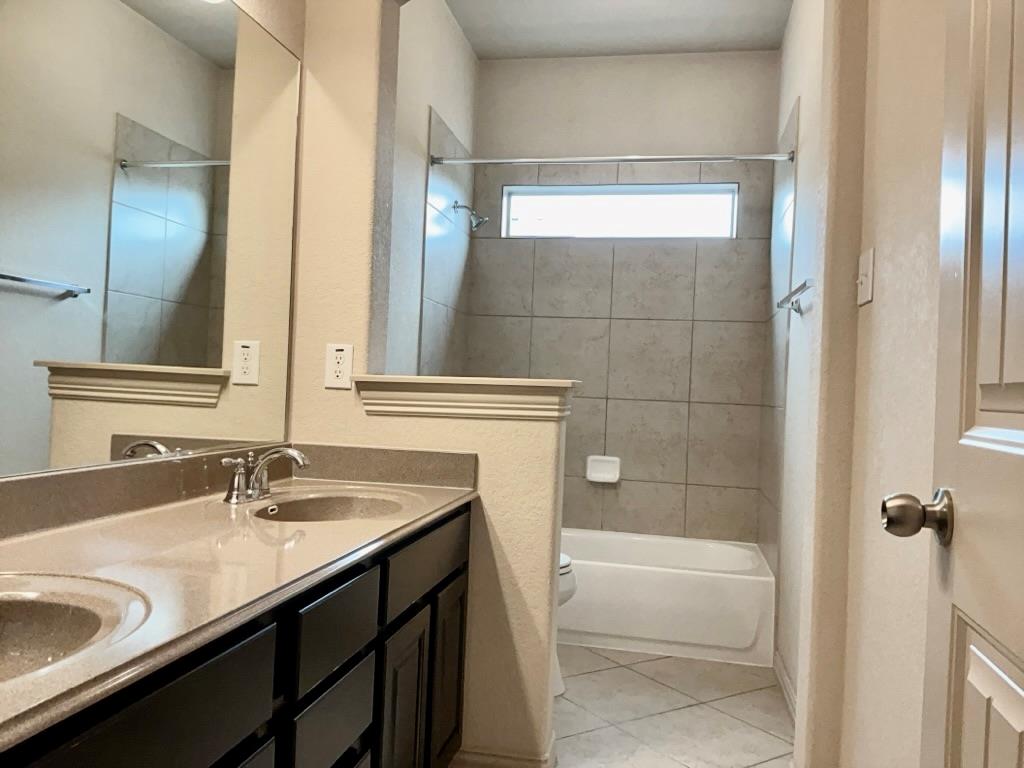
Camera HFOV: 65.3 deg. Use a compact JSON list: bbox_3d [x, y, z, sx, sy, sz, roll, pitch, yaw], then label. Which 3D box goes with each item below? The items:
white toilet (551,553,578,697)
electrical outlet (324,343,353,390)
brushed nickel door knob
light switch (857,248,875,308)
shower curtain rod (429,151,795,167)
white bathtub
[{"bbox_3d":[-0.139,0.705,2.902,0.750,0.755,0.450,2,0,11],"label":"white toilet"},{"bbox_3d":[-0.492,-0.048,2.263,0.080,0.126,0.010,2,0,11],"label":"electrical outlet"},{"bbox_3d":[0.482,0.157,0.953,0.070,0.067,0.067,2,0,13],"label":"brushed nickel door knob"},{"bbox_3d":[0.855,-0.255,1.937,0.014,0.124,0.125,2,0,11],"label":"light switch"},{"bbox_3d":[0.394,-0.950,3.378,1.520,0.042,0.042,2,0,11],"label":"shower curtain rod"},{"bbox_3d":[0.381,0.931,3.719,1.524,0.360,0.750,2,0,11],"label":"white bathtub"}]

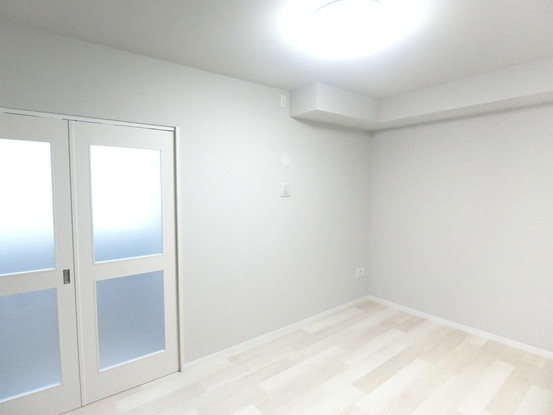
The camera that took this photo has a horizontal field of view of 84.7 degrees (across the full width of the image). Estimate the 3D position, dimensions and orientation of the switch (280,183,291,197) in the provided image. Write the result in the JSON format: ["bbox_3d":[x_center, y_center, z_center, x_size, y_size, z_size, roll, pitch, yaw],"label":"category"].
[{"bbox_3d":[0.092,-0.172,2.990,0.120,0.124,0.016,-3,5,-37],"label":"switch"}]

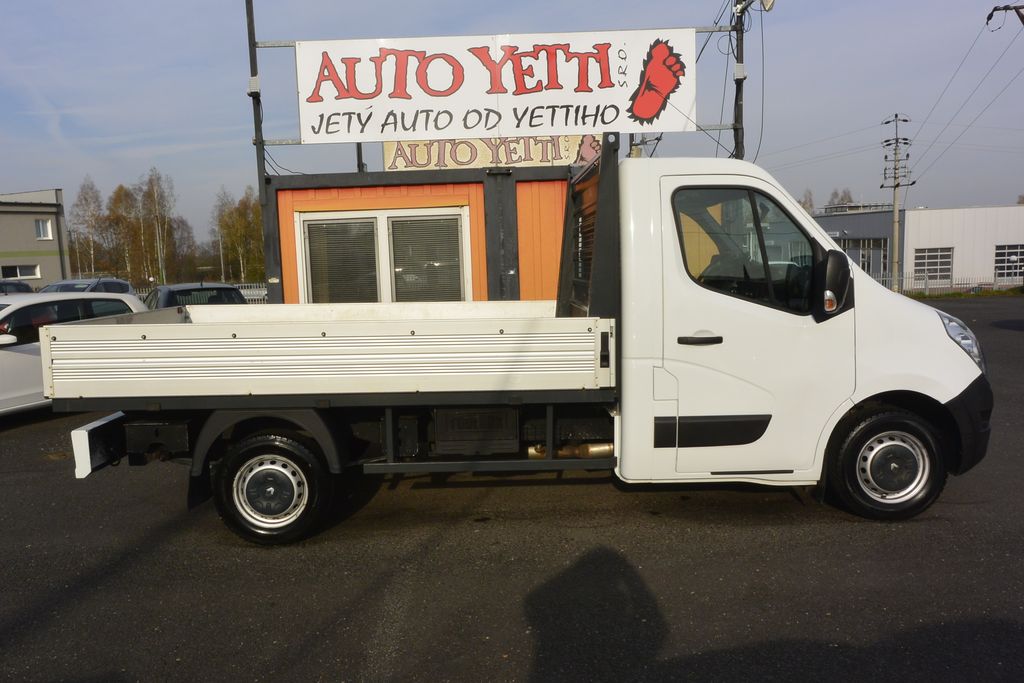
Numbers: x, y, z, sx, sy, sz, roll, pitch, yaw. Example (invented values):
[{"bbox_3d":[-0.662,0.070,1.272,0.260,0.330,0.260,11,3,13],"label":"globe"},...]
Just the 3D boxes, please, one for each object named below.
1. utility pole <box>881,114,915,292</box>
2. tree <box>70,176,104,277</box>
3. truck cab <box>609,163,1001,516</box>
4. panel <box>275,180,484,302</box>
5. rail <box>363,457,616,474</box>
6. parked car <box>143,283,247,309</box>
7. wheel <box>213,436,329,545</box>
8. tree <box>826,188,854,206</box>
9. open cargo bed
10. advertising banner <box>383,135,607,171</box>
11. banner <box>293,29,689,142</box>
[{"bbox_3d":[22.241,-7.801,44.443,2.000,10.511,1.200,0,6,17],"label":"utility pole"},{"bbox_3d":[-39.587,-9.099,72.679,3.187,12.814,3.187,-2,6,0],"label":"tree"},{"bbox_3d":[1.815,-0.150,5.452,2.492,2.250,2.100,-2,6,-1],"label":"truck cab"},{"bbox_3d":[-1.325,-0.520,8.088,2.147,2.164,0.080,-2,6,-1],"label":"panel"},{"bbox_3d":[-0.123,0.726,4.492,1.473,0.060,0.040,-1,6,-1],"label":"rail"},{"bbox_3d":[-5.476,-0.207,12.837,1.770,1.460,4.200,-6,7,-31],"label":"parked car"},{"bbox_3d":[-1.410,0.866,4.583,0.680,0.680,0.225,-2,6,-1],"label":"wheel"},{"bbox_3d":[45.110,-14.594,105.674,3.828,12.722,3.828,-2,6,0],"label":"tree"},{"bbox_3d":[-1.042,-0.005,5.376,3.198,0.425,2.100,-1,6,-1],"label":"open cargo bed"},{"bbox_3d":[-0.296,-3.256,13.780,4.000,1.000,0.040,-2,6,-1],"label":"advertising banner"},{"bbox_3d":[-0.146,-2.555,7.710,4.000,1.000,0.040,-2,6,-1],"label":"banner"}]

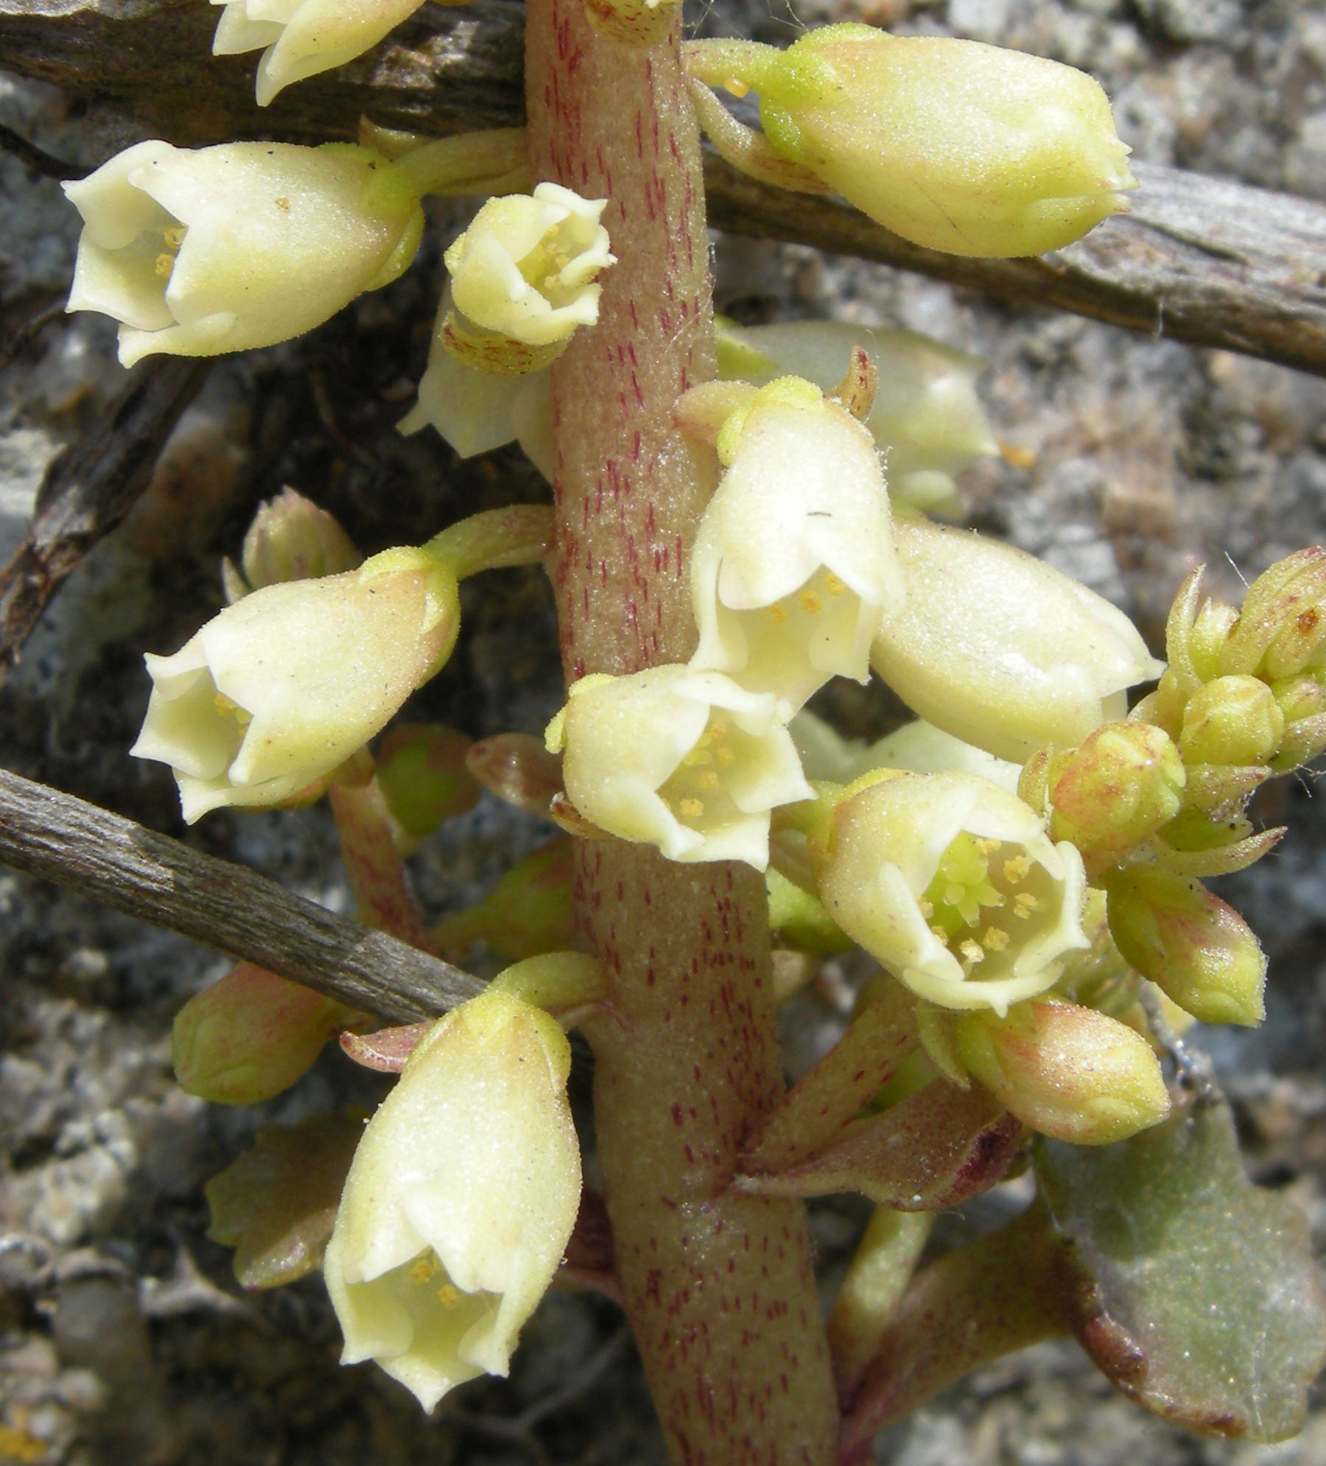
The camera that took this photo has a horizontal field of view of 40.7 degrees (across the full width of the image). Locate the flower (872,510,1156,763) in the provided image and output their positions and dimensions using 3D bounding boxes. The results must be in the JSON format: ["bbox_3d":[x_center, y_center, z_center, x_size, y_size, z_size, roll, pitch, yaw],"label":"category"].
[{"bbox_3d":[0.008,-0.003,0.046,0.008,0.005,0.005,26,13,-7],"label":"flower"}]

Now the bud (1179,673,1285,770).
[{"bbox_3d":[0.014,0.000,0.044,0.002,0.002,0.003,-16,-4,-41],"label":"bud"}]

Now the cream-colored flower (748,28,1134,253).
[{"bbox_3d":[0.007,-0.015,0.045,0.009,0.005,0.005,16,24,5],"label":"cream-colored flower"}]

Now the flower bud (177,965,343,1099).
[{"bbox_3d":[-0.011,0.008,0.049,0.005,0.003,0.003,-31,22,-12],"label":"flower bud"}]

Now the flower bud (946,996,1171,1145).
[{"bbox_3d":[0.010,0.008,0.045,0.006,0.003,0.003,23,28,18],"label":"flower bud"}]

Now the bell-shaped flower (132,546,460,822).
[{"bbox_3d":[-0.008,-0.002,0.044,0.008,0.005,0.005,-30,26,-27],"label":"bell-shaped flower"}]

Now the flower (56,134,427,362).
[{"bbox_3d":[-0.010,-0.012,0.044,0.008,0.005,0.005,-16,19,-25],"label":"flower"}]

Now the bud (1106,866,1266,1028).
[{"bbox_3d":[0.013,0.005,0.043,0.005,0.003,0.003,47,34,15],"label":"bud"}]

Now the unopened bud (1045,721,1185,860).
[{"bbox_3d":[0.011,0.001,0.043,0.003,0.003,0.004,-18,-9,-44],"label":"unopened bud"}]

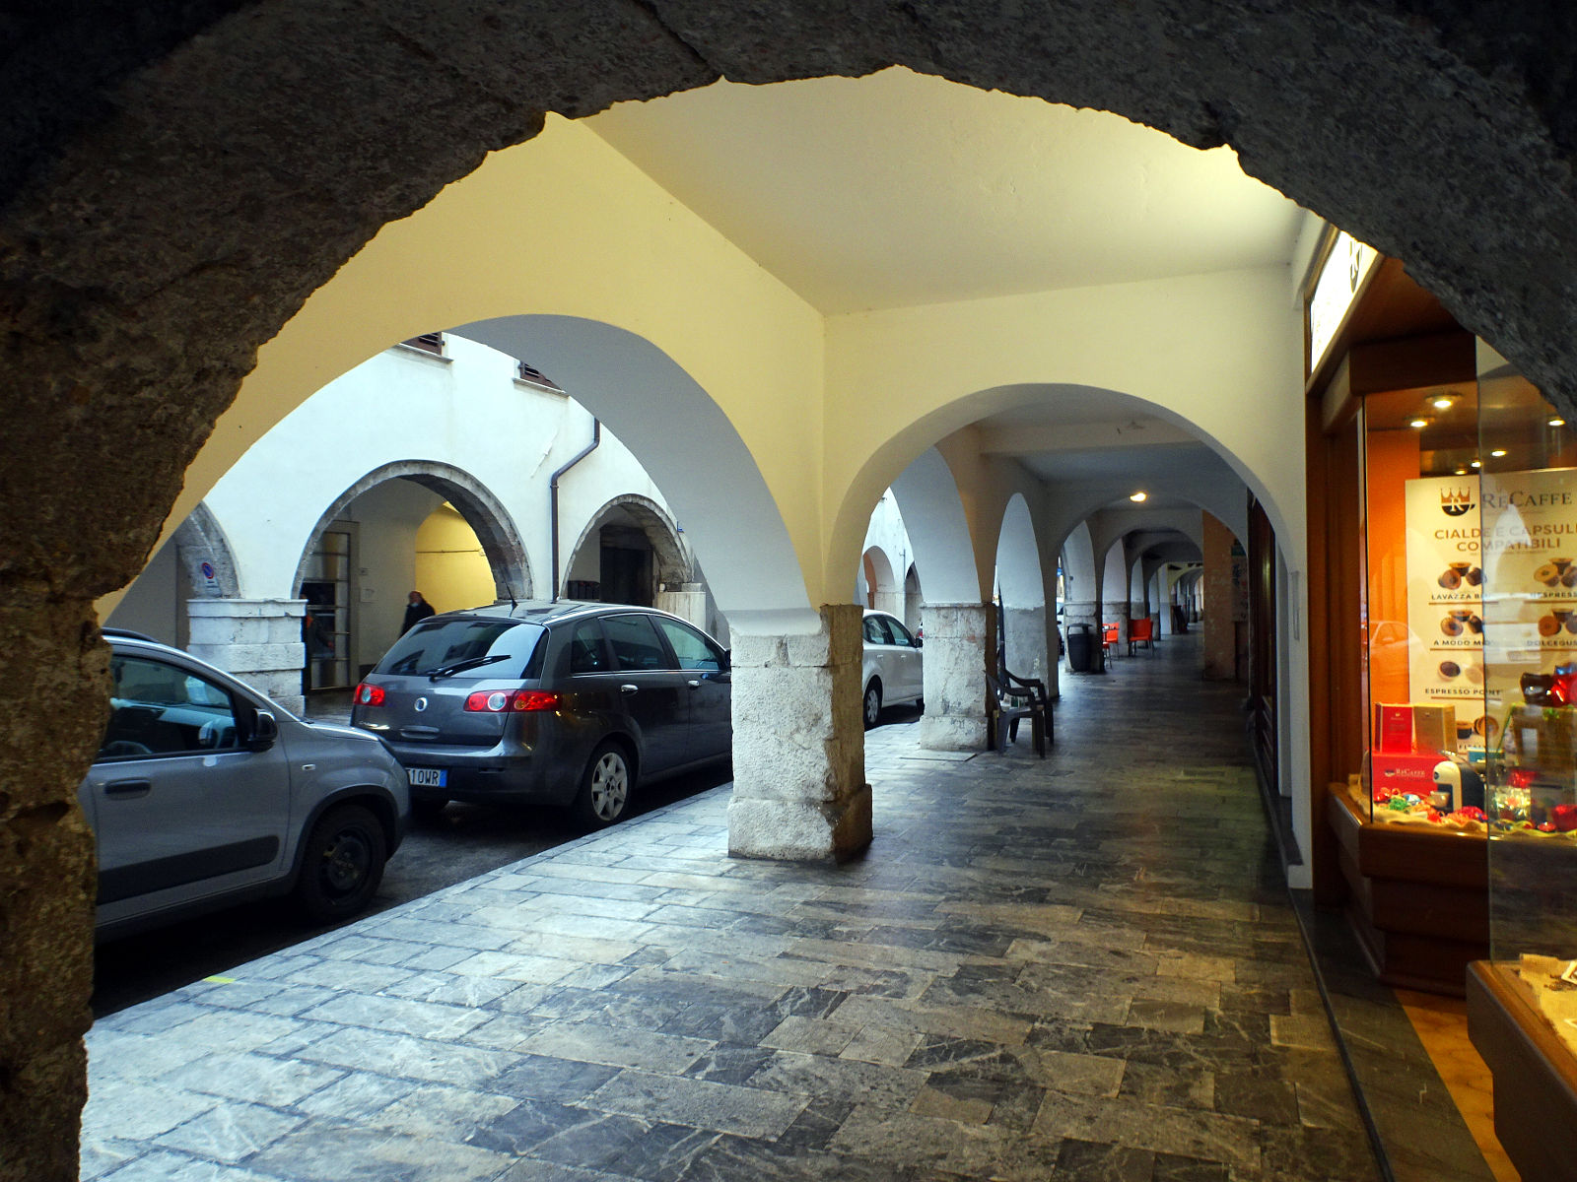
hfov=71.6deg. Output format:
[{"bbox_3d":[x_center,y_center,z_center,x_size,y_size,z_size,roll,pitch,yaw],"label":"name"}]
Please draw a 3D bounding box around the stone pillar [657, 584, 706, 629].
[{"bbox_3d":[-2.608,0.881,27.081,0.750,2.010,1.132,0,-1,21],"label":"stone pillar"}]

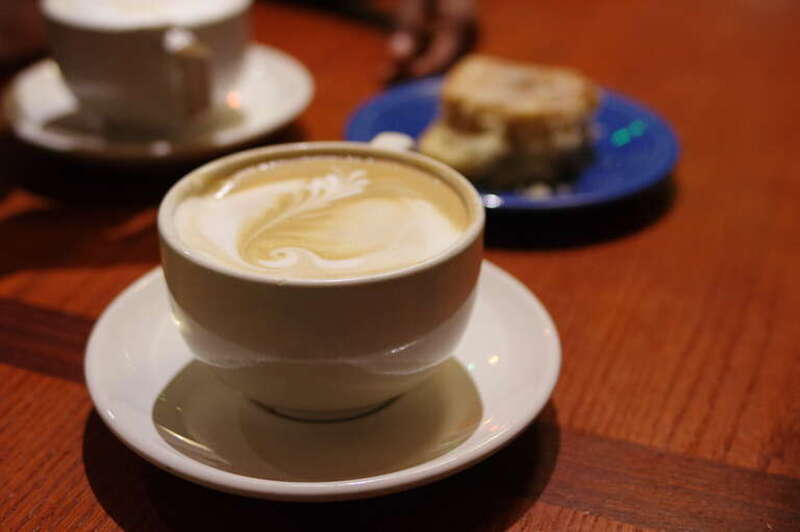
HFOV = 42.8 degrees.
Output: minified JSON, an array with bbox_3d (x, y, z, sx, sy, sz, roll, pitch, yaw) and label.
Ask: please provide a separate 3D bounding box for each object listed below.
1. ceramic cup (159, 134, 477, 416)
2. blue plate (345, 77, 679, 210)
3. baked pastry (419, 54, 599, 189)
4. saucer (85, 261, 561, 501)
[{"bbox_3d":[-0.021,0.001,0.356,0.102,0.065,0.133,9,31,13],"label":"ceramic cup"},{"bbox_3d":[0.056,-0.060,0.520,0.169,0.020,0.169,1,30,0],"label":"blue plate"},{"bbox_3d":[0.054,-0.076,0.512,0.080,0.035,0.066,13,32,19],"label":"baked pastry"},{"bbox_3d":[-0.025,0.033,0.357,0.160,0.021,0.160,1,30,0],"label":"saucer"}]

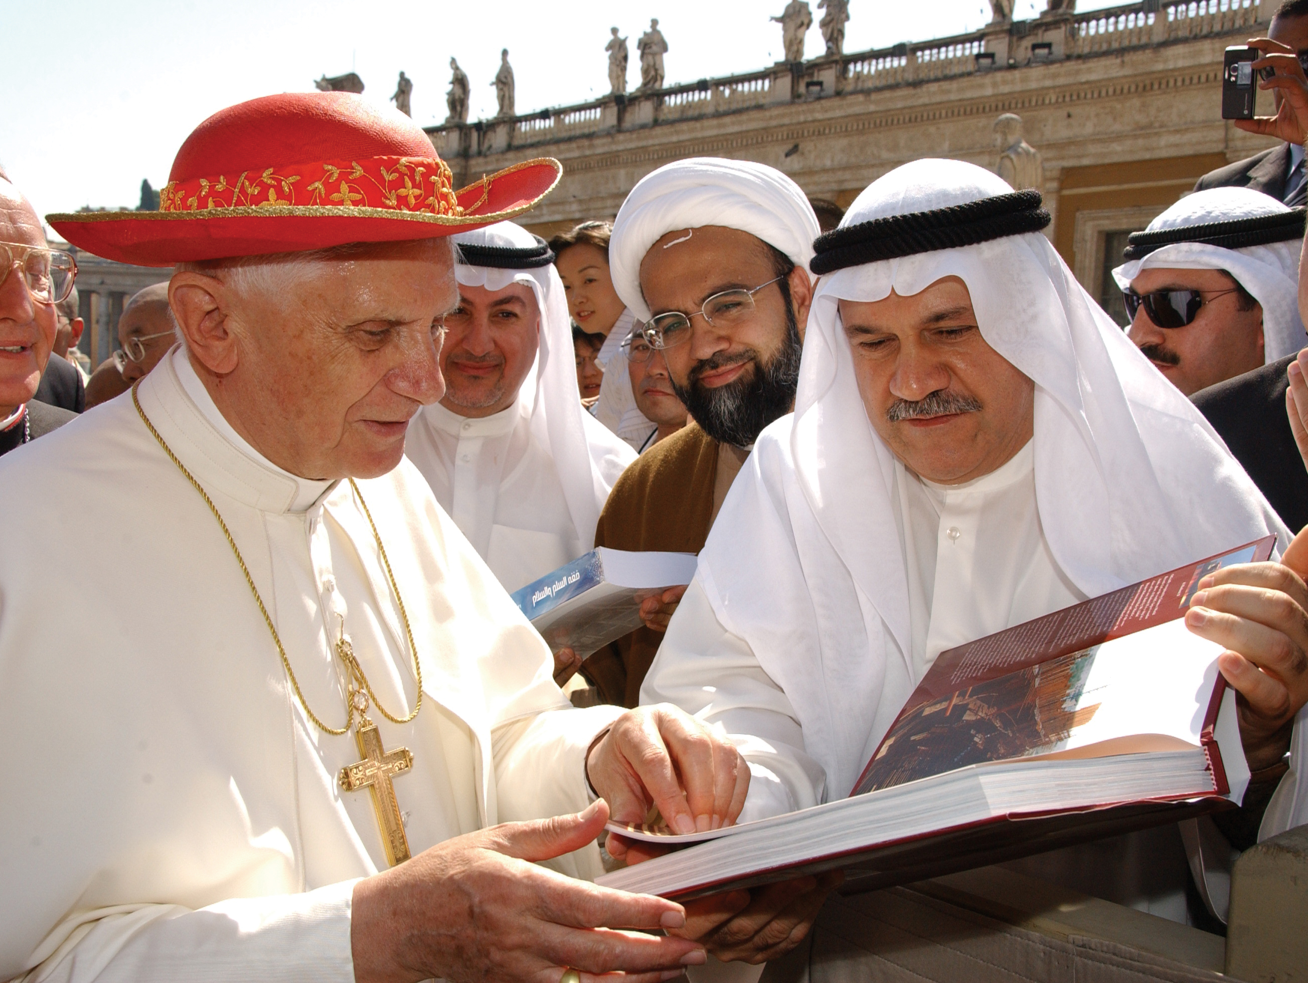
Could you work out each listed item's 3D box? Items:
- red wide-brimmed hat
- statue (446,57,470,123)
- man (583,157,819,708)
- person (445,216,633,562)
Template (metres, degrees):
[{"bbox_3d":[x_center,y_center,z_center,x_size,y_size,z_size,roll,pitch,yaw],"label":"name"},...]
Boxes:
[{"bbox_3d":[-0.262,-0.236,1.030,0.390,0.125,0.350,-2,5,13],"label":"red wide-brimmed hat"},{"bbox_3d":[-9.460,-19.300,66.000,1.050,3.150,0.800,6,7,33],"label":"statue"},{"bbox_3d":[0.060,0.500,1.520,0.560,1.730,0.460,6,7,30],"label":"man"},{"bbox_3d":[-0.280,0.460,2.040,0.540,1.700,0.360,3,6,3],"label":"person"}]

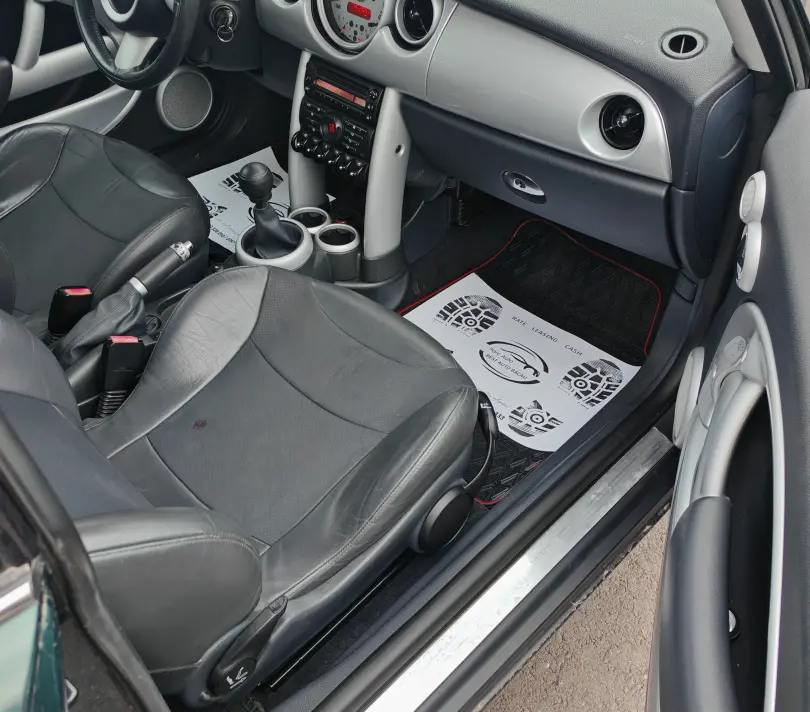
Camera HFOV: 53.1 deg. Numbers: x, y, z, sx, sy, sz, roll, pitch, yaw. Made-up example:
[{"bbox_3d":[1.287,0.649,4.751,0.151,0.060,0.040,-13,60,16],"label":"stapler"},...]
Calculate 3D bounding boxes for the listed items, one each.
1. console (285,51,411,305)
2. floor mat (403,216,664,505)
[{"bbox_3d":[-0.105,-0.311,1.477,0.275,0.420,0.220,32,50,33],"label":"console"},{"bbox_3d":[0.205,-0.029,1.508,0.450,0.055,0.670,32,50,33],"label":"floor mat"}]

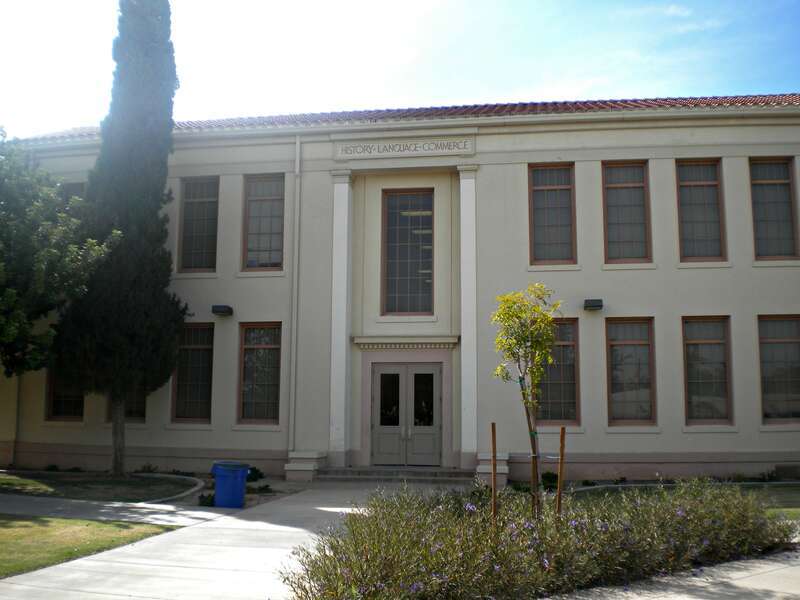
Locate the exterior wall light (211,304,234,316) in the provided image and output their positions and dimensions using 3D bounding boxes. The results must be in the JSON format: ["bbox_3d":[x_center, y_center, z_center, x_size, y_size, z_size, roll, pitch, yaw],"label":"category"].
[{"bbox_3d":[-4.105,0.249,18.760,0.400,0.210,0.270,-1,-7,8],"label":"exterior wall light"}]

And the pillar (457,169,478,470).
[{"bbox_3d":[1.565,0.338,18.212,0.440,6.896,0.450,-1,-7,8],"label":"pillar"}]

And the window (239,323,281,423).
[{"bbox_3d":[-3.209,1.698,18.701,1.031,2.365,0.180,-1,-7,8],"label":"window"}]

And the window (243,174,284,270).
[{"bbox_3d":[-3.203,-1.815,19.145,1.031,2.355,0.180,-1,-7,8],"label":"window"}]

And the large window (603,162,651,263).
[{"bbox_3d":[5.206,-2.010,18.653,1.029,2.406,0.150,-1,-7,7],"label":"large window"}]

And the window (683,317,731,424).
[{"bbox_3d":[6.838,1.582,17.994,1.029,2.424,0.150,-1,-7,7],"label":"window"}]

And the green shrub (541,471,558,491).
[{"bbox_3d":[2.936,3.534,15.861,0.357,0.374,0.400,-1,-7,7],"label":"green shrub"}]

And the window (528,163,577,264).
[{"bbox_3d":[3.574,-1.984,18.861,1.029,2.406,0.150,-1,-7,7],"label":"window"}]

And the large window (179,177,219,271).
[{"bbox_3d":[-4.950,-1.848,19.947,1.029,2.406,0.150,-1,-7,7],"label":"large window"}]

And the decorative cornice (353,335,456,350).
[{"bbox_3d":[0.149,1.045,19.343,2.559,0.323,0.270,-1,-7,7],"label":"decorative cornice"}]

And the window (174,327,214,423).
[{"bbox_3d":[-4.806,1.717,18.932,1.031,2.365,0.180,-1,-7,8],"label":"window"}]

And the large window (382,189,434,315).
[{"bbox_3d":[0.205,-1.166,19.804,1.286,3.153,0.150,-1,-7,7],"label":"large window"}]

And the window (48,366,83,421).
[{"bbox_3d":[-7.930,1.748,19.394,1.031,2.365,0.180,-1,-7,8],"label":"window"}]

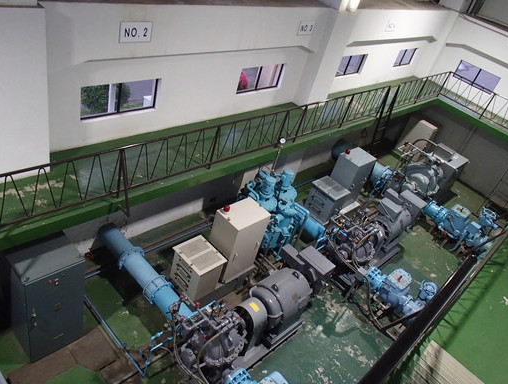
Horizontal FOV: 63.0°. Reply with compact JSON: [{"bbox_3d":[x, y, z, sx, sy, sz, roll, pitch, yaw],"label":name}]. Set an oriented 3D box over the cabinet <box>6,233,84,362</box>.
[{"bbox_3d":[-3.457,1.838,6.979,0.622,1.952,0.922,38,39,28],"label":"cabinet"}]

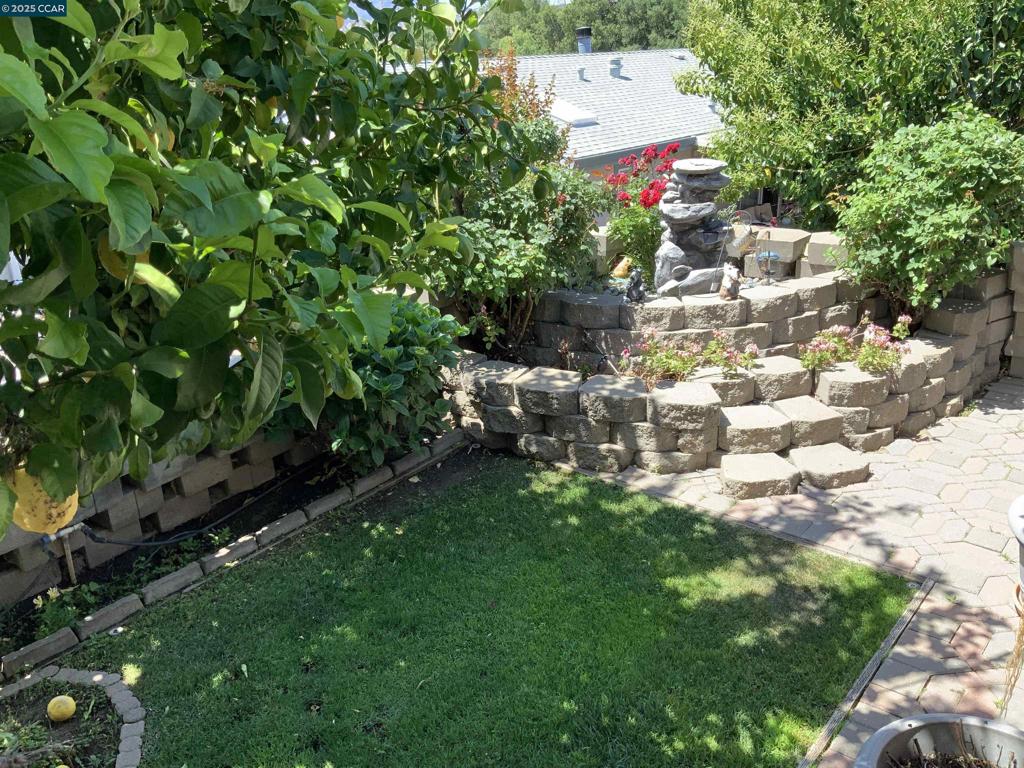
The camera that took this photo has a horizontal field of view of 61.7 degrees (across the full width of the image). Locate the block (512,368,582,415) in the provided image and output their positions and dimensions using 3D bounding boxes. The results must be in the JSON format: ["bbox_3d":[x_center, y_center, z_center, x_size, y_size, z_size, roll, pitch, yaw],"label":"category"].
[{"bbox_3d":[0.249,0.059,5.363,0.410,0.154,0.305,6,24,21],"label":"block"}]

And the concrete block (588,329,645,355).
[{"bbox_3d":[0.707,-0.324,5.754,0.406,0.150,0.290,3,22,12],"label":"concrete block"}]

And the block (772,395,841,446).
[{"bbox_3d":[1.785,0.234,5.209,0.370,0.150,0.300,-6,22,-9],"label":"block"}]

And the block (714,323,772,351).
[{"bbox_3d":[1.491,-0.350,5.749,0.406,0.150,0.290,-7,22,-13],"label":"block"}]

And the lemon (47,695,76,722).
[{"bbox_3d":[-1.780,1.283,3.391,0.100,0.088,0.090,-2,21,1],"label":"lemon"}]

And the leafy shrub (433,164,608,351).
[{"bbox_3d":[0.052,-0.884,5.993,1.150,1.160,1.050,-3,22,0],"label":"leafy shrub"}]

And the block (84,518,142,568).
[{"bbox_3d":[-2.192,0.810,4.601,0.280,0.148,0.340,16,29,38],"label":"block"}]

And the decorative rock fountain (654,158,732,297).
[{"bbox_3d":[1.278,-1.102,6.072,0.520,0.880,0.460,2,22,9],"label":"decorative rock fountain"}]

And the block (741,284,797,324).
[{"bbox_3d":[1.690,-0.548,5.825,0.406,0.150,0.290,-9,23,-18],"label":"block"}]

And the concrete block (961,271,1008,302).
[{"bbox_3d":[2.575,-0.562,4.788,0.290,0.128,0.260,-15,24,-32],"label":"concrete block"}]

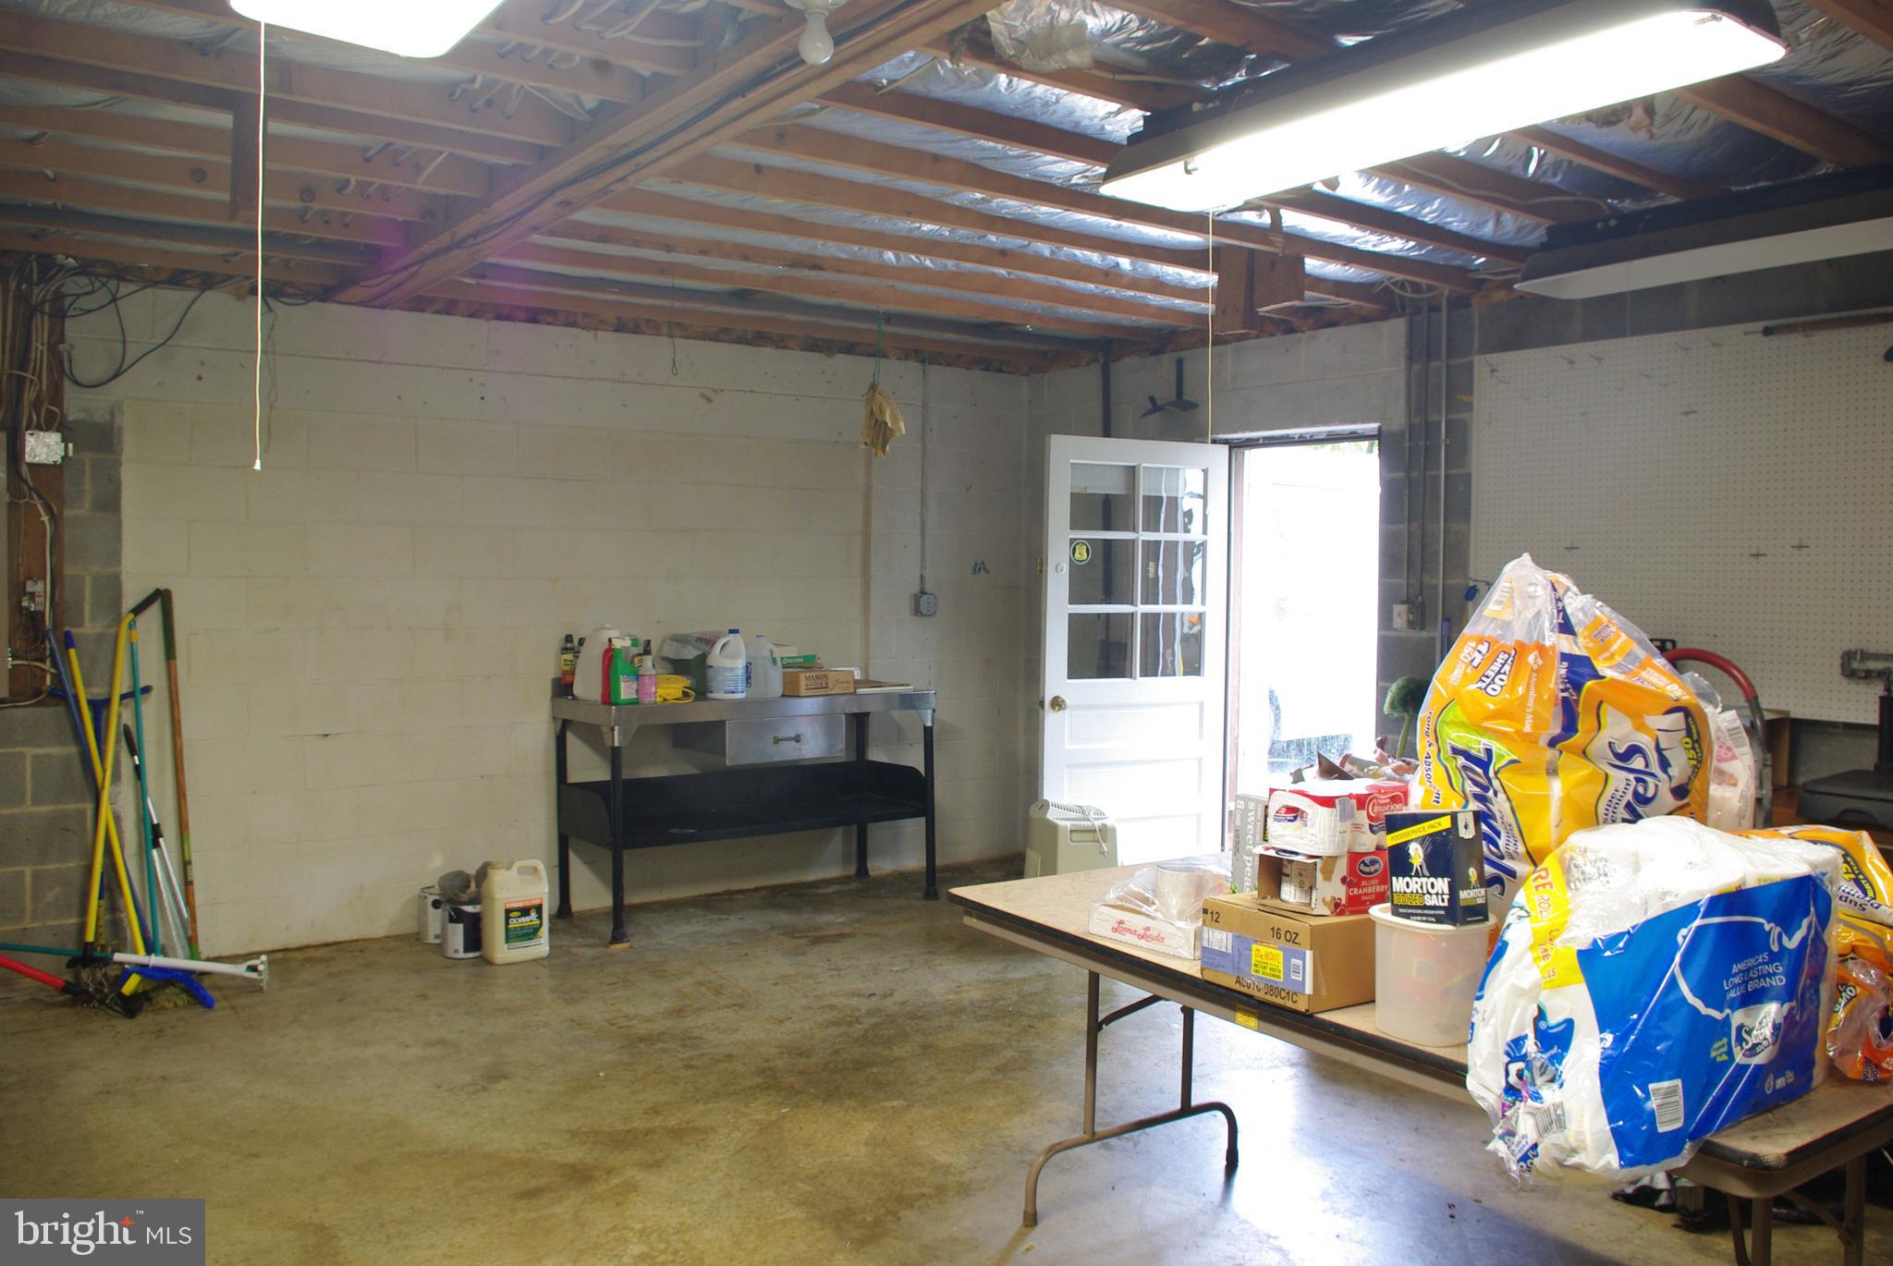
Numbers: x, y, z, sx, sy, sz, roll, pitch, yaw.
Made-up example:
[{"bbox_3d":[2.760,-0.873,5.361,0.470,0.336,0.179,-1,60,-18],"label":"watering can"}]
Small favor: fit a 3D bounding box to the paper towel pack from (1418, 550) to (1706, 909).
[{"bbox_3d":[1.132,0.259,2.632,0.356,0.782,0.366,0,3,-22],"label":"paper towel pack"}]

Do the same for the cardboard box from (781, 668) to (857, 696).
[{"bbox_3d":[-0.556,0.212,6.128,0.281,0.100,0.167,-2,4,-38],"label":"cardboard box"}]

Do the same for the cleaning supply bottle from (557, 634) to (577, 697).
[{"bbox_3d":[-1.526,0.134,5.716,0.065,0.259,0.065,-1,4,-36],"label":"cleaning supply bottle"}]

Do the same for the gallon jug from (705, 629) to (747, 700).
[{"bbox_3d":[-0.920,0.124,5.934,0.164,0.290,0.147,0,4,-19],"label":"gallon jug"}]

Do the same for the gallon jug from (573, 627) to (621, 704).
[{"bbox_3d":[-1.374,0.124,5.681,0.150,0.307,0.233,-1,4,-33],"label":"gallon jug"}]

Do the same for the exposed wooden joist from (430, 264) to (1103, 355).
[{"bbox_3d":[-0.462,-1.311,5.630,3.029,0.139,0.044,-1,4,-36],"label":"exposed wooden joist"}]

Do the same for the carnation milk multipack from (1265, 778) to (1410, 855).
[{"bbox_3d":[0.712,0.328,2.600,0.148,0.106,0.220,3,4,41],"label":"carnation milk multipack"}]

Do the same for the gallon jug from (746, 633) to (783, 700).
[{"bbox_3d":[-0.772,0.133,6.019,0.157,0.265,0.152,1,3,-2],"label":"gallon jug"}]

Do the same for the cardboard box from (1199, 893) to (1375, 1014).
[{"bbox_3d":[0.686,0.585,2.699,0.292,0.158,0.247,-2,4,-37],"label":"cardboard box"}]

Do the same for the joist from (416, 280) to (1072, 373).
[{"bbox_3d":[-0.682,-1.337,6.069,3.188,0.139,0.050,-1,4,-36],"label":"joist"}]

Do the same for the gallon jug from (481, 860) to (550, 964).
[{"bbox_3d":[-1.597,1.027,5.260,0.218,0.358,0.153,-1,4,-36],"label":"gallon jug"}]

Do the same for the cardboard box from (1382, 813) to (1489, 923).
[{"bbox_3d":[0.852,0.405,2.470,0.083,0.184,0.131,1,-4,-36],"label":"cardboard box"}]

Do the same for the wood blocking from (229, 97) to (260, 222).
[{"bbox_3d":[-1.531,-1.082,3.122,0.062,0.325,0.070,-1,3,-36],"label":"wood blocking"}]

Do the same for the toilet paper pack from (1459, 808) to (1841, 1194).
[{"bbox_3d":[1.044,0.525,2.124,0.524,0.363,0.277,-1,4,-33],"label":"toilet paper pack"}]

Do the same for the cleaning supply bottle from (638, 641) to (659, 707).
[{"bbox_3d":[-1.191,0.157,5.670,0.076,0.248,0.071,-1,4,-22],"label":"cleaning supply bottle"}]

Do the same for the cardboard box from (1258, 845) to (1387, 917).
[{"bbox_3d":[0.728,0.450,2.689,0.202,0.114,0.165,-2,4,-37],"label":"cardboard box"}]

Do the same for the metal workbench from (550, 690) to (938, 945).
[{"bbox_3d":[-0.822,0.708,6.058,1.544,0.941,0.594,-1,4,-37],"label":"metal workbench"}]

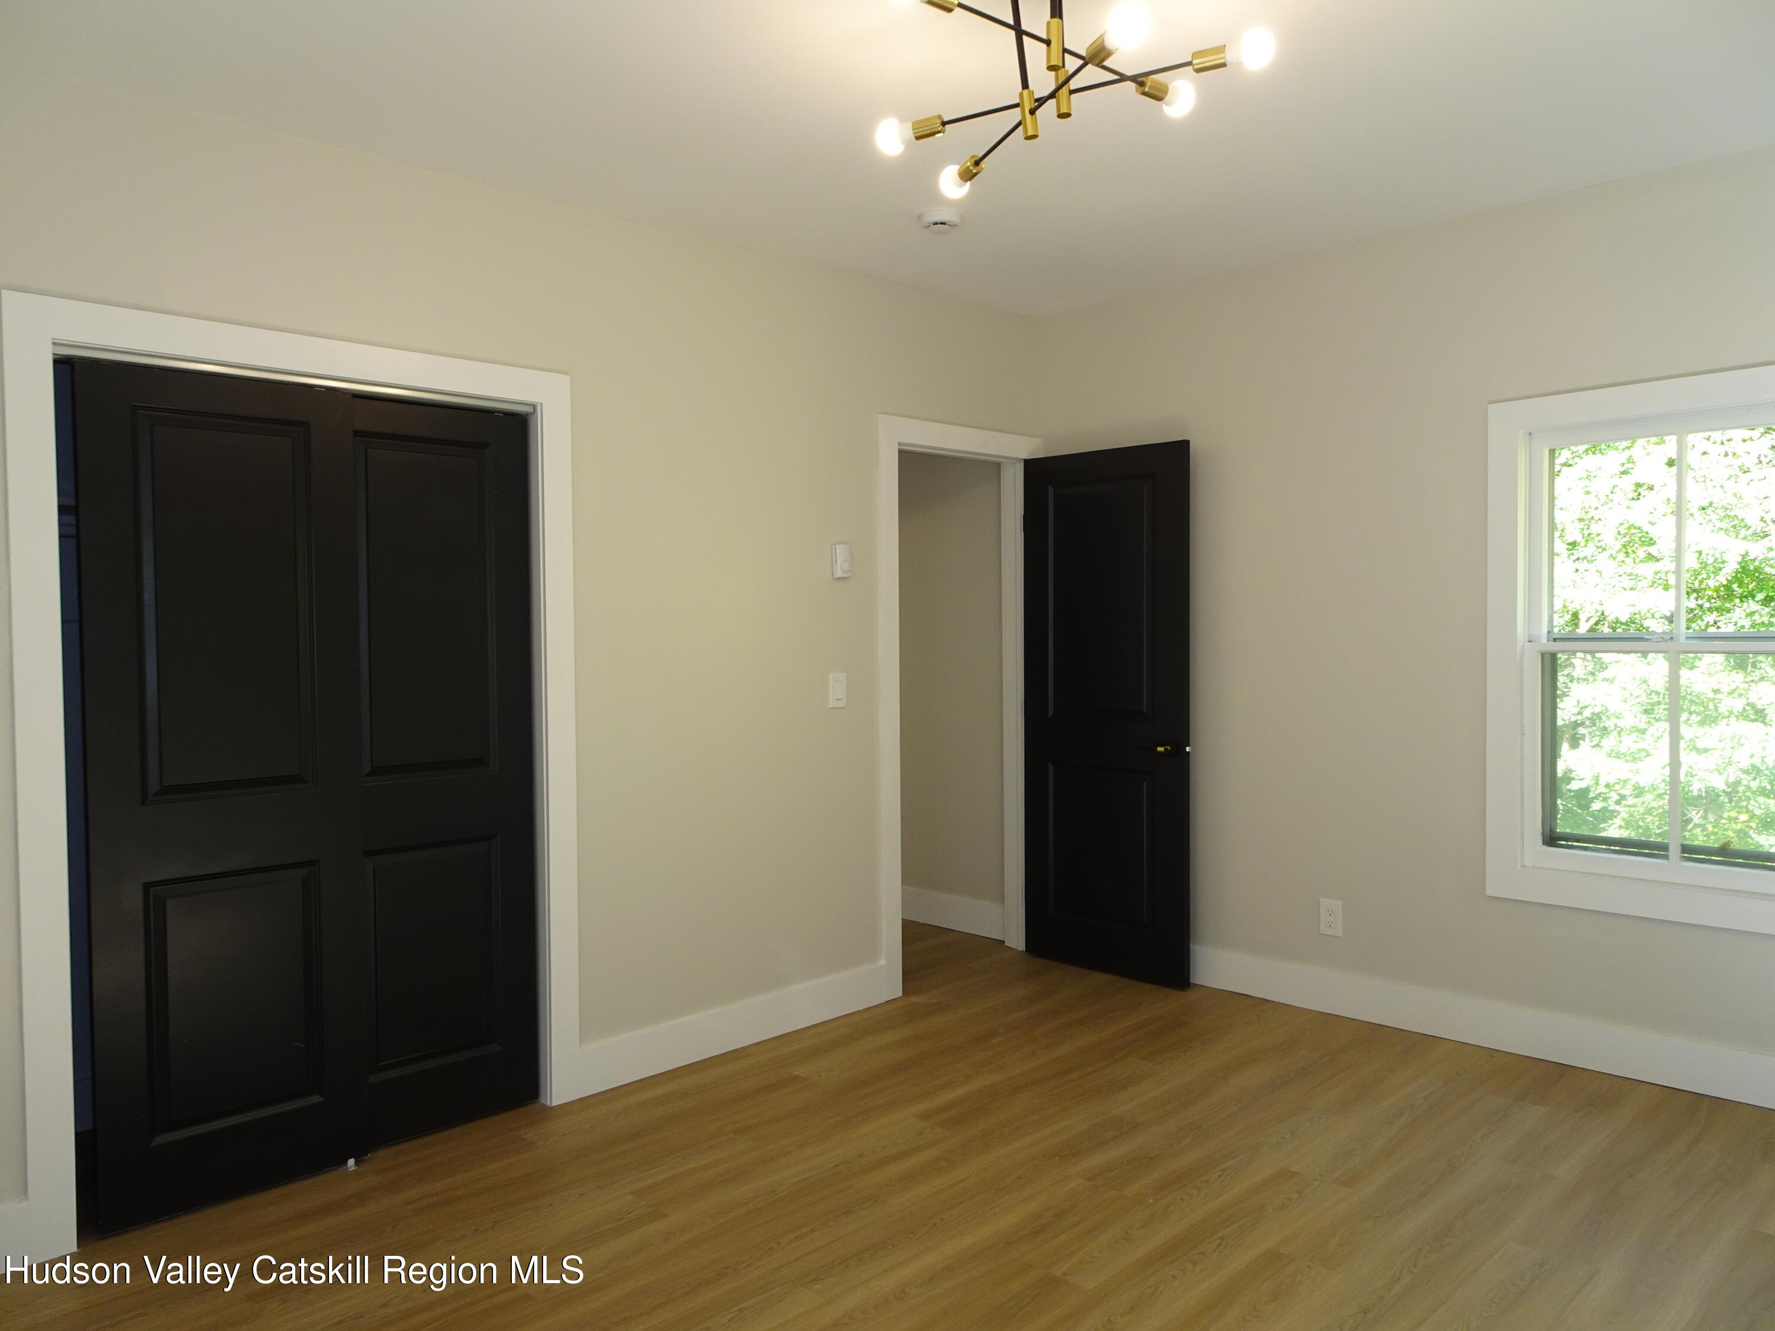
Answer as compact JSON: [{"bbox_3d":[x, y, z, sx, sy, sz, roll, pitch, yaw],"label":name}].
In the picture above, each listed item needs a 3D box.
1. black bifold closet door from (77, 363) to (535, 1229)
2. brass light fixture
[{"bbox_3d":[-1.411,0.274,3.152,1.111,1.980,0.087,-2,2,-45],"label":"black bifold closet door"},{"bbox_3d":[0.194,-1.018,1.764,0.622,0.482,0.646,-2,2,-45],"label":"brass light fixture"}]

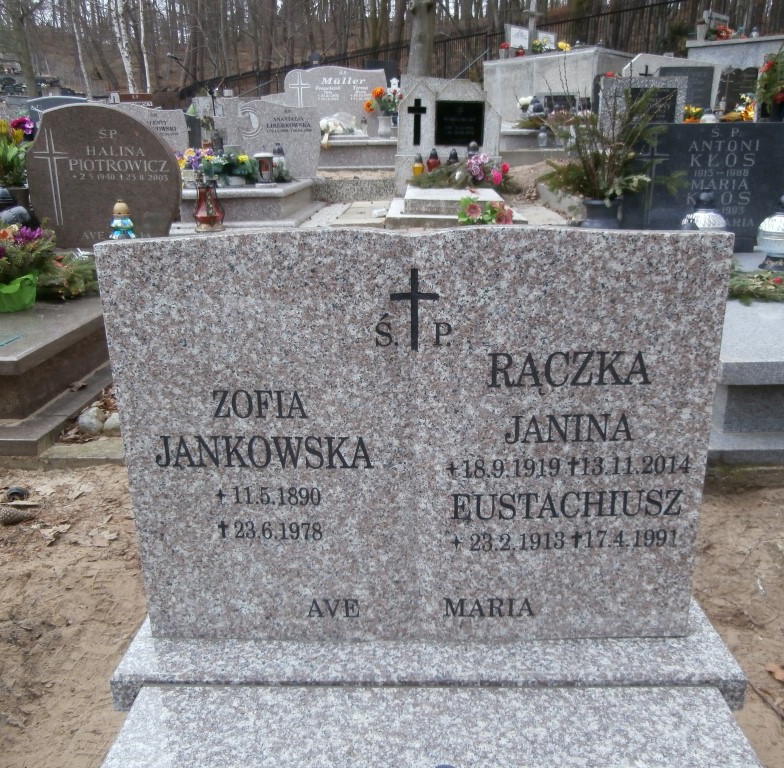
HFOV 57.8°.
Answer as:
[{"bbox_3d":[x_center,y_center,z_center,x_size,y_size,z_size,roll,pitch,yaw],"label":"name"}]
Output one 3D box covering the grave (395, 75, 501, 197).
[{"bbox_3d":[0.457,-2.047,5.850,0.850,0.960,0.220,-1,18,2],"label":"grave"}]

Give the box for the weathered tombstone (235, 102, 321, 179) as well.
[{"bbox_3d":[-0.927,-1.972,5.750,0.690,0.640,0.110,0,18,4],"label":"weathered tombstone"}]

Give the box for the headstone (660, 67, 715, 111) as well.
[{"bbox_3d":[2.573,-2.581,6.229,0.460,0.380,0.060,0,17,2],"label":"headstone"}]

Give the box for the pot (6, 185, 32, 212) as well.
[{"bbox_3d":[-1.605,-0.722,3.028,0.165,0.240,0.165,0,18,3],"label":"pot"}]

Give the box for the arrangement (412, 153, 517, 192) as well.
[{"bbox_3d":[0.459,-1.376,4.602,0.660,0.240,0.320,0,18,2],"label":"arrangement"}]

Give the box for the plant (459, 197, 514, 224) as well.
[{"bbox_3d":[0.552,-1.011,4.150,0.320,0.180,0.220,-1,18,2],"label":"plant"}]

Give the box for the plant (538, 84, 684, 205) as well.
[{"bbox_3d":[0.883,-1.010,3.019,0.540,0.450,0.420,0,18,1],"label":"plant"}]

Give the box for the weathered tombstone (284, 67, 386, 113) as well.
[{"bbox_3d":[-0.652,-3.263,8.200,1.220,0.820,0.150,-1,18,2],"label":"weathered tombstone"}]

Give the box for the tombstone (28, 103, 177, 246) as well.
[{"bbox_3d":[-1.241,-0.906,3.118,0.645,0.605,0.080,0,15,3],"label":"tombstone"}]

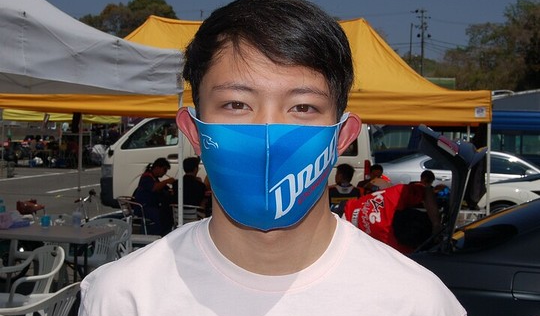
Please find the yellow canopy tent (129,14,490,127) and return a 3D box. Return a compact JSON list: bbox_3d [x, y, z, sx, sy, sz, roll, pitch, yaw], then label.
[{"bbox_3d":[-0.200,-0.260,11.000,5.800,3.100,3.000,1,2,10],"label":"yellow canopy tent"}]

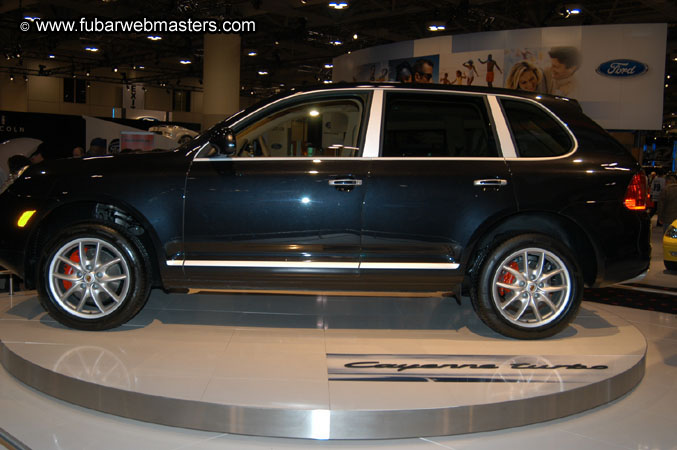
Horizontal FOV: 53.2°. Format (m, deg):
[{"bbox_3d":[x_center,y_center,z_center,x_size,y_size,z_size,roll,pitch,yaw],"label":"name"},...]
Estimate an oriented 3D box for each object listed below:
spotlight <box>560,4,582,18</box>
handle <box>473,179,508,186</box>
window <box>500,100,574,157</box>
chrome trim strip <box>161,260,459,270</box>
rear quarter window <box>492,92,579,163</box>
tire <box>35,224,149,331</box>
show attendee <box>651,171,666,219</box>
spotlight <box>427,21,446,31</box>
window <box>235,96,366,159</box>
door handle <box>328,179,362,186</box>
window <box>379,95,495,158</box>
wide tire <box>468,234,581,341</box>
[{"bbox_3d":[8.822,-8.049,25.497,0.720,0.360,0.620,2,4,0],"label":"spotlight"},{"bbox_3d":[0.983,-0.273,4.367,0.219,0.041,0.050,1,4,-2],"label":"handle"},{"bbox_3d":[1.342,-0.655,4.568,0.478,0.433,0.050,1,-16,-5],"label":"window"},{"bbox_3d":[-0.156,0.258,4.356,1.886,0.035,0.030,1,4,-1],"label":"chrome trim strip"},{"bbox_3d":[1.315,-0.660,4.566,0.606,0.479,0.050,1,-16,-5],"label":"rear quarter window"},{"bbox_3d":[-1.595,0.328,4.459,0.715,0.710,0.280,1,4,-2],"label":"tire"},{"bbox_3d":[9.529,-0.818,20.120,0.520,1.696,0.360,4,5,30],"label":"show attendee"},{"bbox_3d":[4.142,-8.410,28.581,0.800,0.360,0.650,2,4,0],"label":"spotlight"},{"bbox_3d":[-0.255,-0.640,4.459,0.851,0.434,0.050,1,-16,-2],"label":"window"},{"bbox_3d":[0.047,-0.271,4.345,0.216,0.041,0.050,1,4,-2],"label":"door handle"},{"bbox_3d":[0.681,-0.659,4.495,0.764,0.464,0.050,1,-16,-2],"label":"window"},{"bbox_3d":[1.258,0.397,4.535,0.715,0.710,0.280,1,4,-2],"label":"wide tire"}]

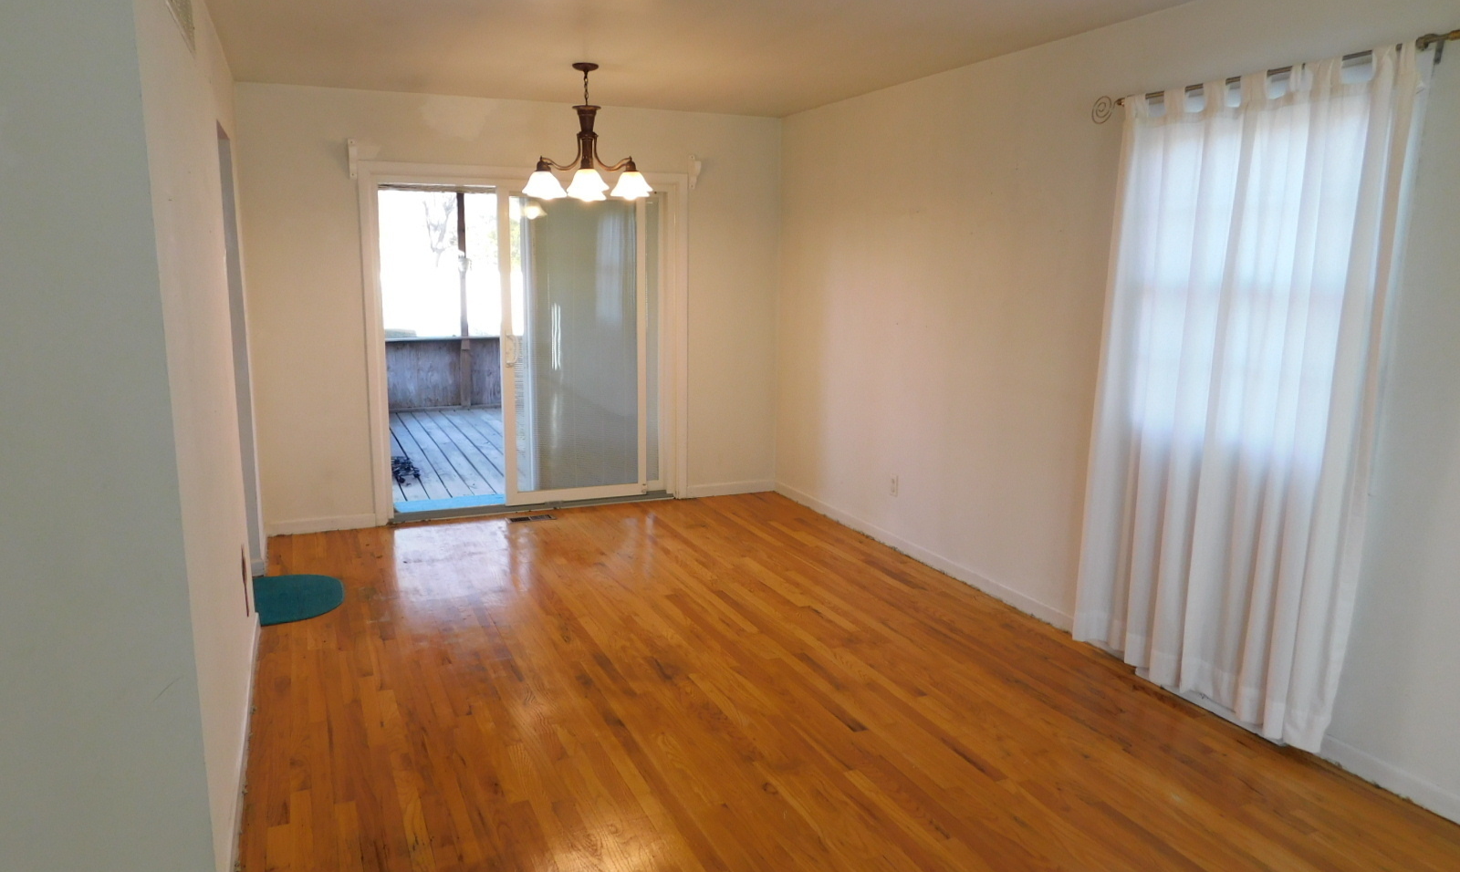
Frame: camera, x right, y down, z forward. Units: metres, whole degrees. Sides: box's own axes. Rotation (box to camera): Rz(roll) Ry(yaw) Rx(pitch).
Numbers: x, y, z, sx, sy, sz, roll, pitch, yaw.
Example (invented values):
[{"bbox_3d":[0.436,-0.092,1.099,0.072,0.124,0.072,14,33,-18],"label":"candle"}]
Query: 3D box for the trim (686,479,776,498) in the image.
[{"bbox_3d":[0.009,0.356,6.514,0.647,0.082,0.018,-4,11,-23],"label":"trim"}]

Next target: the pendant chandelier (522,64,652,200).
[{"bbox_3d":[-0.674,-1.427,4.569,0.624,0.620,0.624,-4,11,-23],"label":"pendant chandelier"}]

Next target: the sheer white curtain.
[{"bbox_3d":[1.637,-0.115,3.284,0.105,2.110,1.095,-4,11,-23],"label":"sheer white curtain"}]

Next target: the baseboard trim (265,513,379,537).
[{"bbox_3d":[-2.308,0.514,5.517,0.552,0.082,0.018,-4,11,-23],"label":"baseboard trim"}]

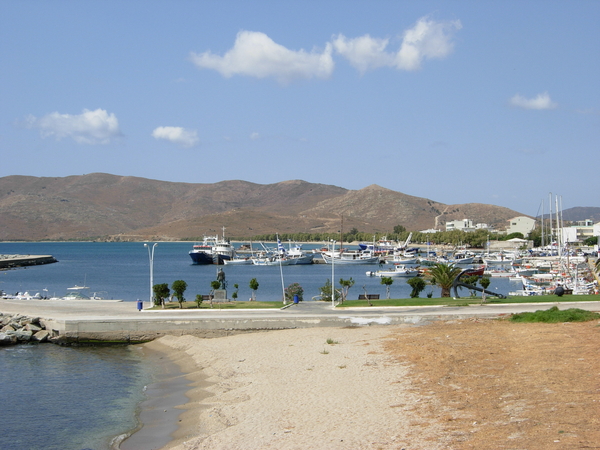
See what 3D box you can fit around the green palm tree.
[{"bbox_3d":[14.760,5.630,109.000,3.500,3.700,3.500,0,-1,0],"label":"green palm tree"}]

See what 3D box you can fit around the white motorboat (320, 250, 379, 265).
[{"bbox_3d":[13.910,9.130,302.000,16.000,4.000,4.600,0,-1,0],"label":"white motorboat"}]

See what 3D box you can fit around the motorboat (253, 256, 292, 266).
[{"bbox_3d":[-7.740,9.920,292.000,10.400,2.800,3.300,0,-1,0],"label":"motorboat"}]

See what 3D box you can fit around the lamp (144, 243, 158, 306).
[{"bbox_3d":[-13.540,4.560,98.000,1.300,5.850,0.350,0,-1,-10],"label":"lamp"}]

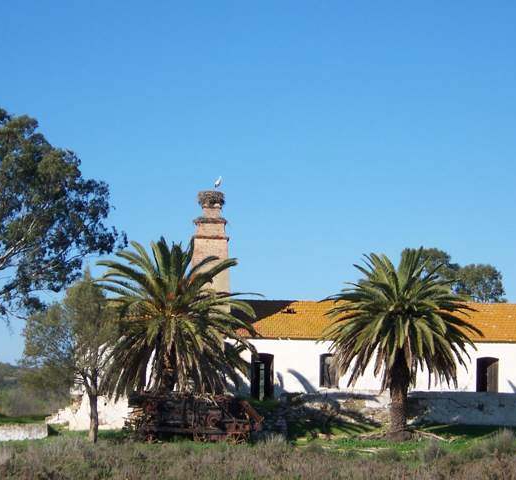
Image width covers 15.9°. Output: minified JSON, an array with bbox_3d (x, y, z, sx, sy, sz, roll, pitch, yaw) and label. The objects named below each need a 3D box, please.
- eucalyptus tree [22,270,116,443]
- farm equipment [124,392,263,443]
[{"bbox_3d":[-8.062,5.015,79.827,4.145,7.414,4.145,0,-5,0],"label":"eucalyptus tree"},{"bbox_3d":[-2.773,7.597,79.598,5.763,2.229,2.300,1,-5,-8],"label":"farm equipment"}]

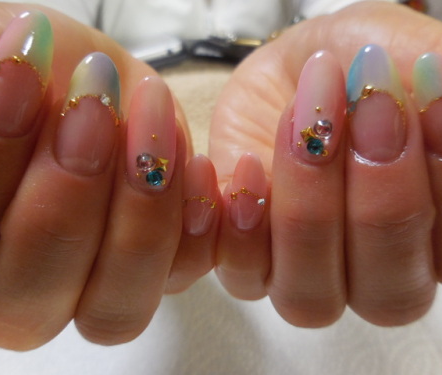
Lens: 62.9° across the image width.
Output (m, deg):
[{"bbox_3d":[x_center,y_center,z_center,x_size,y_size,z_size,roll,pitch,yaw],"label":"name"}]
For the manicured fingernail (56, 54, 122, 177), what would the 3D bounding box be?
[{"bbox_3d":[-0.028,-0.016,0.078,0.012,0.028,0.005,4,-8,-11],"label":"manicured fingernail"}]

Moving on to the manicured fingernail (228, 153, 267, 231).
[{"bbox_3d":[0.007,0.001,0.091,0.009,0.020,0.004,3,-8,0],"label":"manicured fingernail"}]

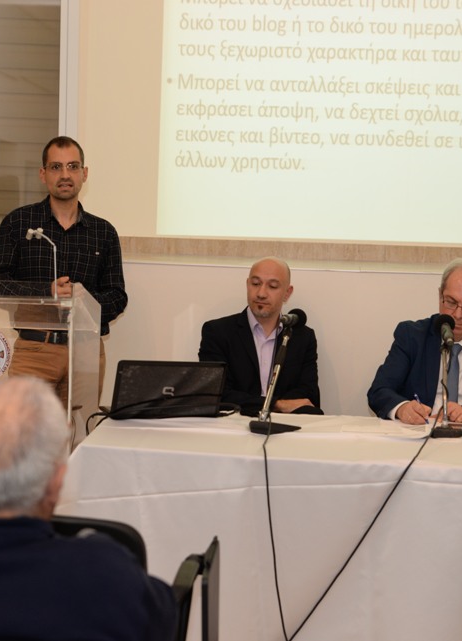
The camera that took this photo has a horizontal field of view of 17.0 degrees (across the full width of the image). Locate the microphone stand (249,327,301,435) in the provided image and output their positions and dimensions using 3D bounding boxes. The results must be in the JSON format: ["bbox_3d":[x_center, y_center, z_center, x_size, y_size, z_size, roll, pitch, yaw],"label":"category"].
[{"bbox_3d":[0.150,0.195,5.150,0.100,0.345,0.180,6,8,37],"label":"microphone stand"}]

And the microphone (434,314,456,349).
[{"bbox_3d":[0.730,0.032,5.230,0.066,0.066,0.140,1,38,-8],"label":"microphone"}]

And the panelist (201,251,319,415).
[{"bbox_3d":[0.107,0.411,5.630,0.490,1.284,0.750,2,6,3],"label":"panelist"}]

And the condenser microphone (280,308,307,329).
[{"bbox_3d":[0.212,-0.007,5.220,0.066,0.066,0.140,6,5,32],"label":"condenser microphone"}]

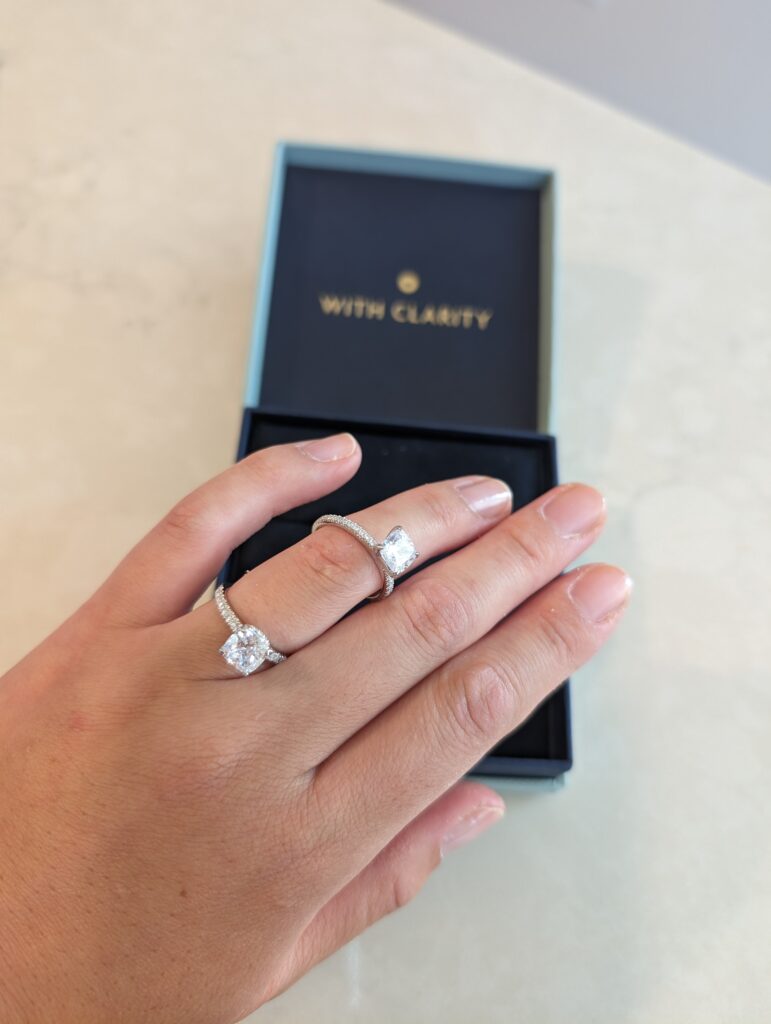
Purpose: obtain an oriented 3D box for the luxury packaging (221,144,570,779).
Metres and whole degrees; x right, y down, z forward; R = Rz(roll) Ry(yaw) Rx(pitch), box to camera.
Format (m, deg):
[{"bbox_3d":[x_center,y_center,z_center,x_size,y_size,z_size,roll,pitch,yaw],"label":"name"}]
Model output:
[{"bbox_3d":[0.004,-0.024,0.216,0.092,0.035,0.192,5,69,-2],"label":"luxury packaging"}]

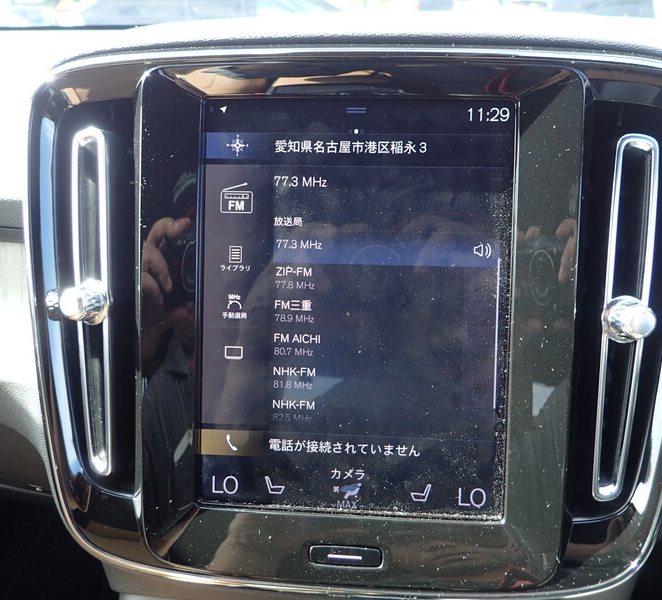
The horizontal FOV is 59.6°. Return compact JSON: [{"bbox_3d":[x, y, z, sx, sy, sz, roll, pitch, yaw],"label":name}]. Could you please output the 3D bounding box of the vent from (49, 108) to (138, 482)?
[{"bbox_3d":[-0.111,0.000,0.263,0.045,0.185,0.028,1,2,3],"label":"vent"}]

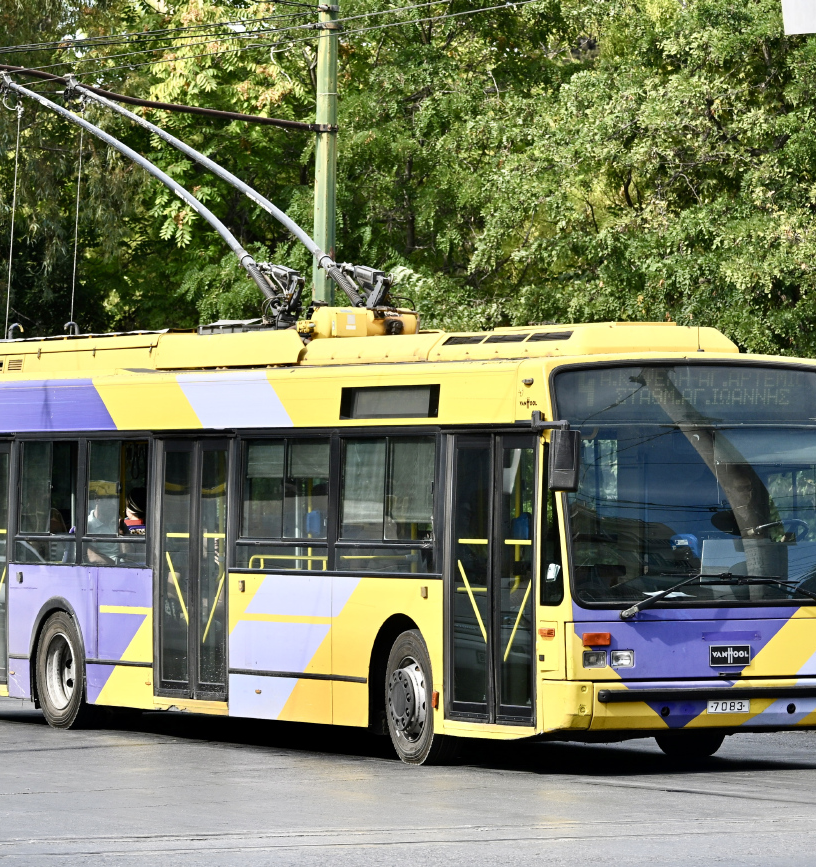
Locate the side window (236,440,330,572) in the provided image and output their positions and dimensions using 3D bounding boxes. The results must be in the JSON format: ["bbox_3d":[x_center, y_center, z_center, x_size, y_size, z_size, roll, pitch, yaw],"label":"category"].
[{"bbox_3d":[-0.921,0.534,36.596,0.060,1.000,1.504,3,-2,-28],"label":"side window"}]

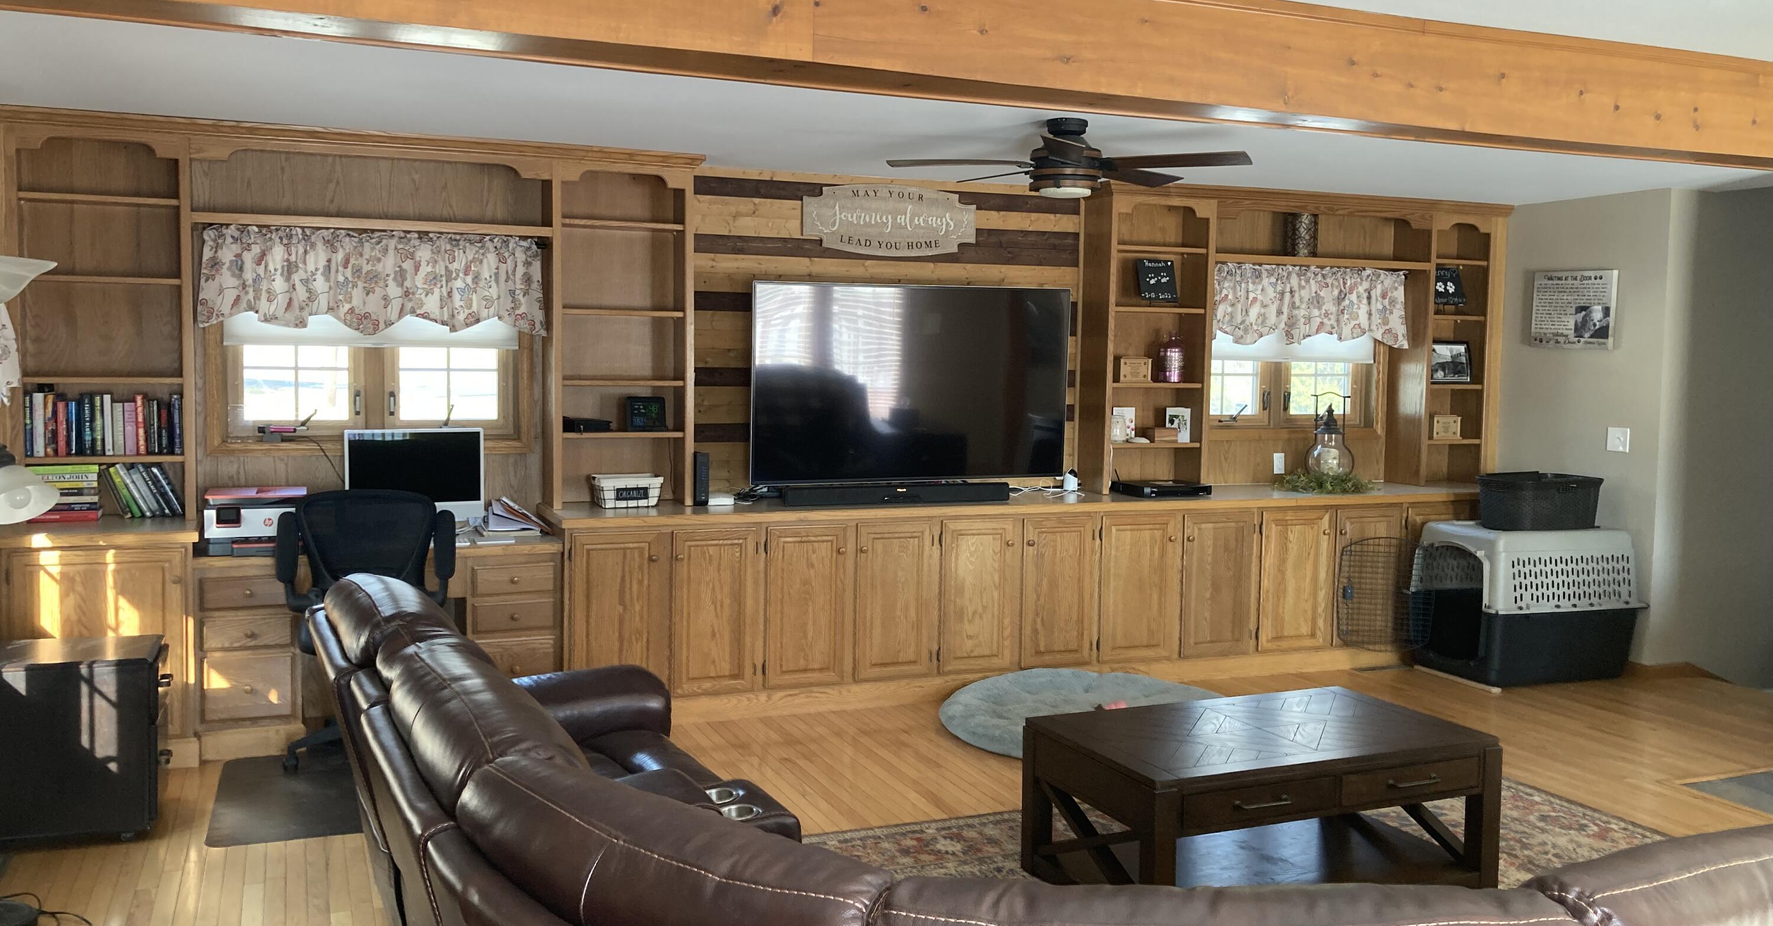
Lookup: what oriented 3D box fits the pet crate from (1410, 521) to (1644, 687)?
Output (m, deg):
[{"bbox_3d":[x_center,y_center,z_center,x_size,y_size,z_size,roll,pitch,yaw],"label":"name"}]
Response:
[{"bbox_3d":[3.305,0.700,7.460,0.990,0.745,0.655,-1,5,-19],"label":"pet crate"}]

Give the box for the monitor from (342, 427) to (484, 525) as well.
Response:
[{"bbox_3d":[-1.932,0.087,5.875,0.550,0.458,0.150,-2,5,-33],"label":"monitor"}]

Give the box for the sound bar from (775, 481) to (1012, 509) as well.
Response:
[{"bbox_3d":[0.051,0.152,6.686,1.145,0.075,0.090,-1,5,-23],"label":"sound bar"}]

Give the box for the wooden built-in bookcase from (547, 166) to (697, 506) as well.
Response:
[{"bbox_3d":[-1.160,-0.541,6.224,0.601,1.447,0.261,-1,5,-22],"label":"wooden built-in bookcase"}]

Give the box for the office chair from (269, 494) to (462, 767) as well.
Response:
[{"bbox_3d":[-1.939,0.626,5.378,0.610,1.055,0.610,-1,5,-21],"label":"office chair"}]

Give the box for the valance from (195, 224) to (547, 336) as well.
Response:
[{"bbox_3d":[-2.142,-0.757,6.063,1.385,0.440,0.100,-1,5,-23],"label":"valance"}]

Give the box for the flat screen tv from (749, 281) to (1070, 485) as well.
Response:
[{"bbox_3d":[0.137,-0.386,6.980,1.670,0.945,0.065,-1,5,-23],"label":"flat screen tv"}]

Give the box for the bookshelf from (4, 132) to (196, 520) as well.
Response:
[{"bbox_3d":[-2.978,-0.509,5.487,0.610,1.442,0.261,-1,5,-22],"label":"bookshelf"}]

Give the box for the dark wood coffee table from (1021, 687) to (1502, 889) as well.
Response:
[{"bbox_3d":[1.117,1.042,4.348,1.220,0.478,0.720,-1,5,-23],"label":"dark wood coffee table"}]

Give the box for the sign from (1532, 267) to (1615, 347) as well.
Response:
[{"bbox_3d":[3.566,-0.798,7.450,0.032,0.399,0.503,-1,5,-22],"label":"sign"}]

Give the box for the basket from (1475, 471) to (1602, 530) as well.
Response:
[{"bbox_3d":[3.384,0.202,7.434,0.510,0.255,0.360,-1,5,-20],"label":"basket"}]

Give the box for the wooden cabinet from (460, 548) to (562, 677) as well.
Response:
[{"bbox_3d":[-1.605,0.727,6.070,0.405,0.755,0.411,-1,5,-22],"label":"wooden cabinet"}]

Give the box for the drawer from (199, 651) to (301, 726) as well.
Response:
[{"bbox_3d":[-2.513,0.844,5.672,0.330,0.265,0.370,-1,5,-22],"label":"drawer"}]

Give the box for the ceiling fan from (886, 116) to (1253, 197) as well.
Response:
[{"bbox_3d":[0.644,-1.100,5.193,1.300,0.265,1.300,-1,5,-22],"label":"ceiling fan"}]

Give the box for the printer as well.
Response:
[{"bbox_3d":[-2.416,0.216,5.597,0.430,0.232,0.360,-1,5,-23],"label":"printer"}]

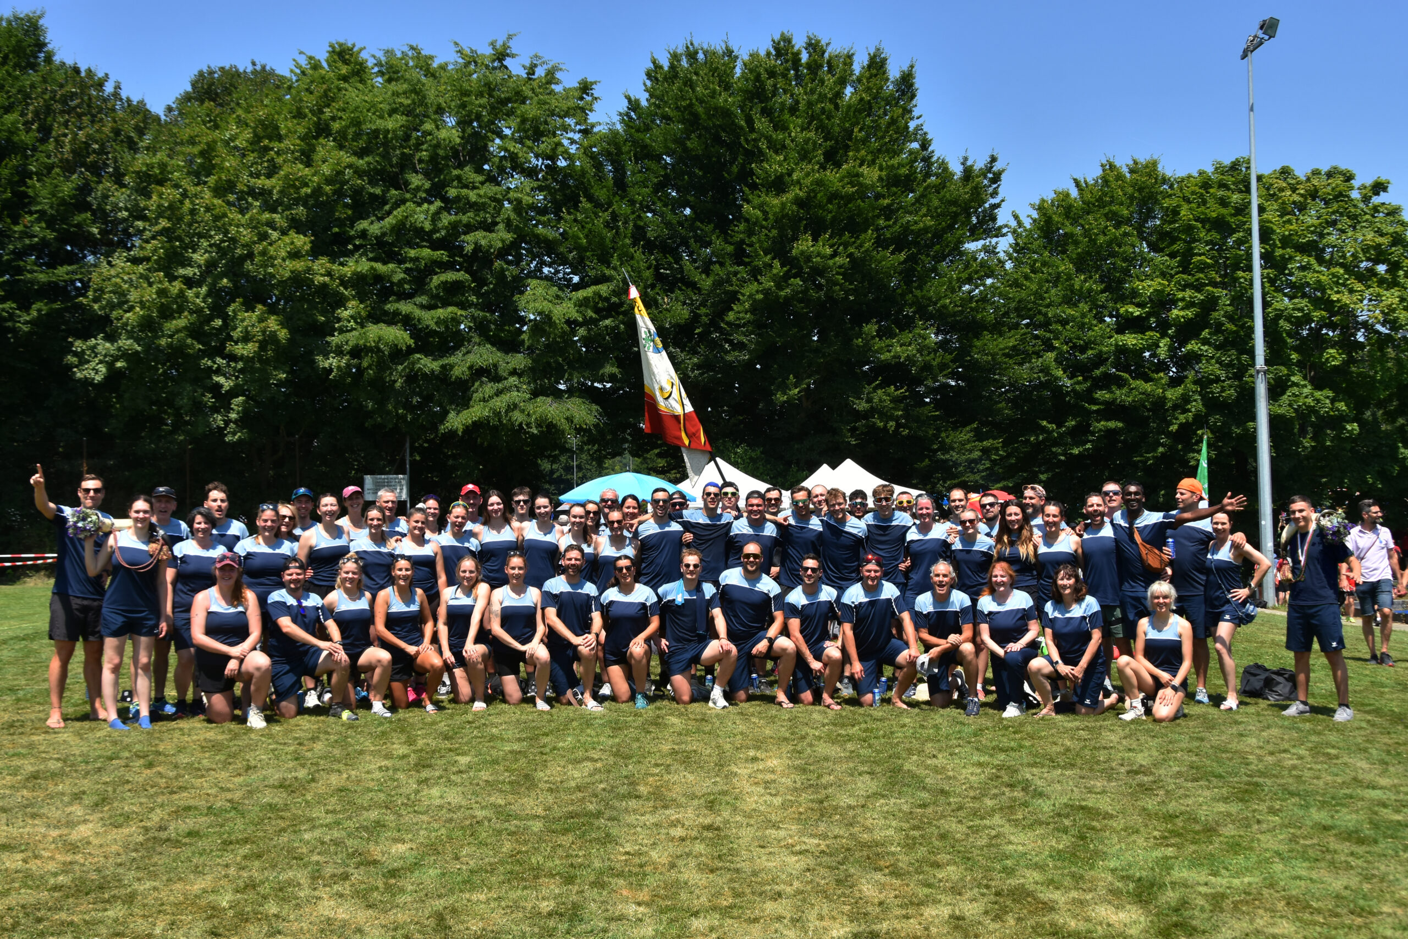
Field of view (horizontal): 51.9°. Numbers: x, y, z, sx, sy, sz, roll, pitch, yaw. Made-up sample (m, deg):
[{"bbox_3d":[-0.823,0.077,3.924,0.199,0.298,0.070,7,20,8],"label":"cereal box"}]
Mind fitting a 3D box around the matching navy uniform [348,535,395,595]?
[{"bbox_3d":[-2.732,0.807,12.000,0.430,0.570,0.290,-1,-3,-7],"label":"matching navy uniform"}]

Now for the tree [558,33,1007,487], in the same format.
[{"bbox_3d":[2.159,-4.694,40.000,12.400,14.700,11.000,0,-1,0],"label":"tree"}]

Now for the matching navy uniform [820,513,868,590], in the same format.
[{"bbox_3d":[1.168,0.685,12.100,0.430,0.670,0.280,0,-1,2],"label":"matching navy uniform"}]

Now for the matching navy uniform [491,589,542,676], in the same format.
[{"bbox_3d":[-1.473,1.262,11.300,0.400,0.710,0.360,0,-1,-6],"label":"matching navy uniform"}]

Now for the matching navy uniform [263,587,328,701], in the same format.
[{"bbox_3d":[-3.098,1.333,11.000,0.490,0.880,0.460,0,-1,-17],"label":"matching navy uniform"}]

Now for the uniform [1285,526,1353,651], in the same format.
[{"bbox_3d":[4.887,0.961,11.500,0.540,1.000,0.340,-3,-3,34],"label":"uniform"}]

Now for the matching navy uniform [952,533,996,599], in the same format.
[{"bbox_3d":[2.305,0.821,12.350,0.420,0.580,0.270,-1,-2,5],"label":"matching navy uniform"}]

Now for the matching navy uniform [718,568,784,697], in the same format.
[{"bbox_3d":[0.360,1.241,11.150,0.510,0.980,0.480,0,-1,-10],"label":"matching navy uniform"}]

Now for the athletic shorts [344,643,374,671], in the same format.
[{"bbox_3d":[-2.683,1.461,11.150,0.340,0.270,0.340,0,-1,-14],"label":"athletic shorts"}]

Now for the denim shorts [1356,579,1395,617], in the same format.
[{"bbox_3d":[7.379,1.413,15.900,0.430,0.420,0.310,-1,-2,0],"label":"denim shorts"}]

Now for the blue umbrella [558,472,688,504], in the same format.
[{"bbox_3d":[-1.159,1.167,22.460,2.130,2.250,2.130,-1,-2,0],"label":"blue umbrella"}]

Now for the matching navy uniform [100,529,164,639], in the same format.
[{"bbox_3d":[-4.194,0.837,10.600,0.460,0.800,0.280,0,-1,-12],"label":"matching navy uniform"}]

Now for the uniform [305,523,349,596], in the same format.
[{"bbox_3d":[-3.072,0.722,11.800,0.380,0.580,0.270,-1,-2,-14],"label":"uniform"}]

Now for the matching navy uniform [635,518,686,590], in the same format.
[{"bbox_3d":[-0.371,0.746,12.350,0.460,0.680,0.280,-1,-2,2],"label":"matching navy uniform"}]

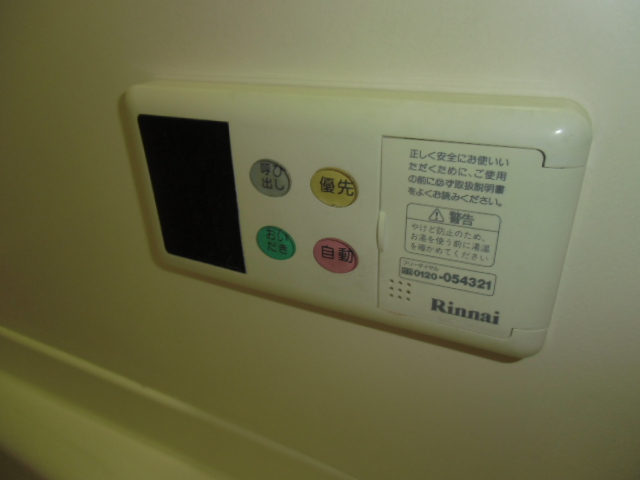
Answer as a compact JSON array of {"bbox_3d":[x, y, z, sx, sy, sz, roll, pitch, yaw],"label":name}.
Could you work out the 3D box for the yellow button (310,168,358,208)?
[{"bbox_3d":[0.005,-0.020,0.173,0.020,0.016,0.003,11,29,24],"label":"yellow button"}]

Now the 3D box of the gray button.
[{"bbox_3d":[-0.022,-0.025,0.185,0.020,0.016,0.003,11,29,24],"label":"gray button"}]

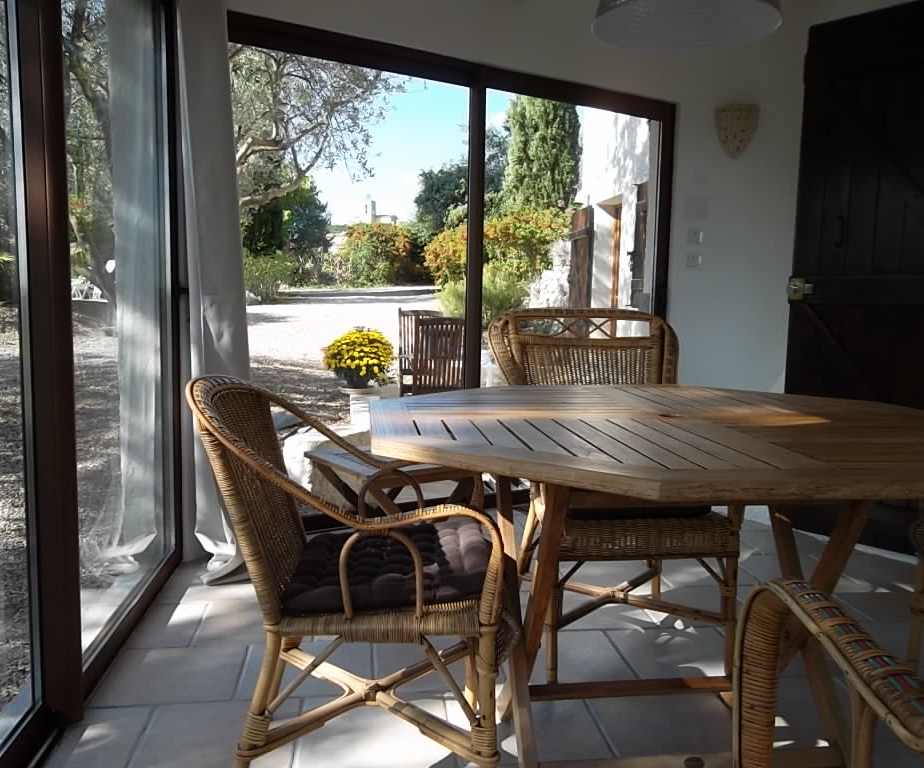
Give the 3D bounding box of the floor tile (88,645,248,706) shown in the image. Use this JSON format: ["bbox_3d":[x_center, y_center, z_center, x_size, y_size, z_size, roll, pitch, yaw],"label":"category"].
[{"bbox_3d":[-0.768,0.780,2.123,0.342,0.015,0.332,0,6,-8],"label":"floor tile"}]

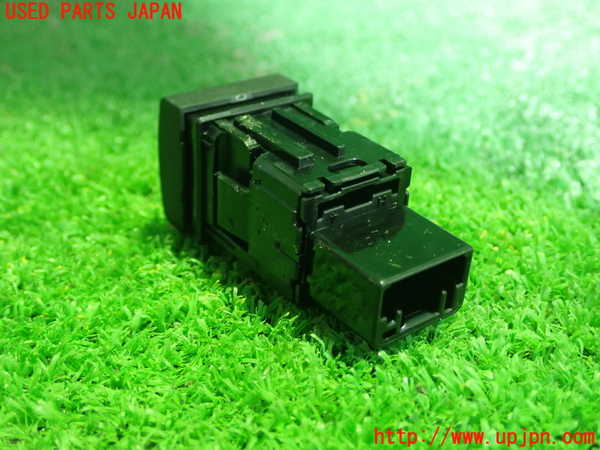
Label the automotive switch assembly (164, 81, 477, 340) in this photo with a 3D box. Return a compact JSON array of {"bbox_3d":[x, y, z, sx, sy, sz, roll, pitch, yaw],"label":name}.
[{"bbox_3d":[0.001,-0.004,0.147,0.026,0.025,0.062,-17,35,-31],"label":"automotive switch assembly"}]

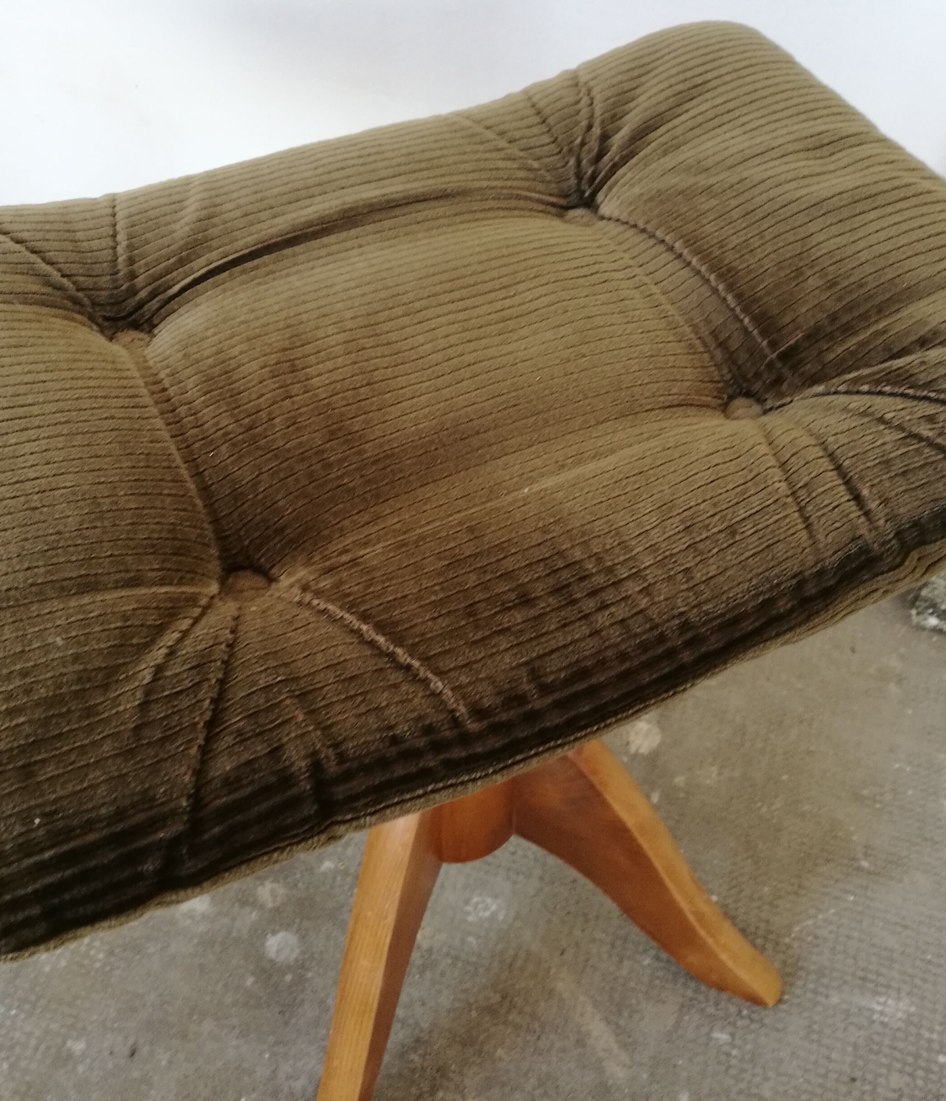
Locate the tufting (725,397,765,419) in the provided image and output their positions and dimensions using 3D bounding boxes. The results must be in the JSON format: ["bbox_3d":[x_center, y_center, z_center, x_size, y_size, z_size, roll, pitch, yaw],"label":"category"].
[{"bbox_3d":[0.117,-0.061,0.495,0.018,0.007,0.018,1,49,-1],"label":"tufting"}]

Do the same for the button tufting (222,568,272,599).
[{"bbox_3d":[-0.084,0.013,0.428,0.018,0.007,0.018,1,49,-1],"label":"button tufting"}]

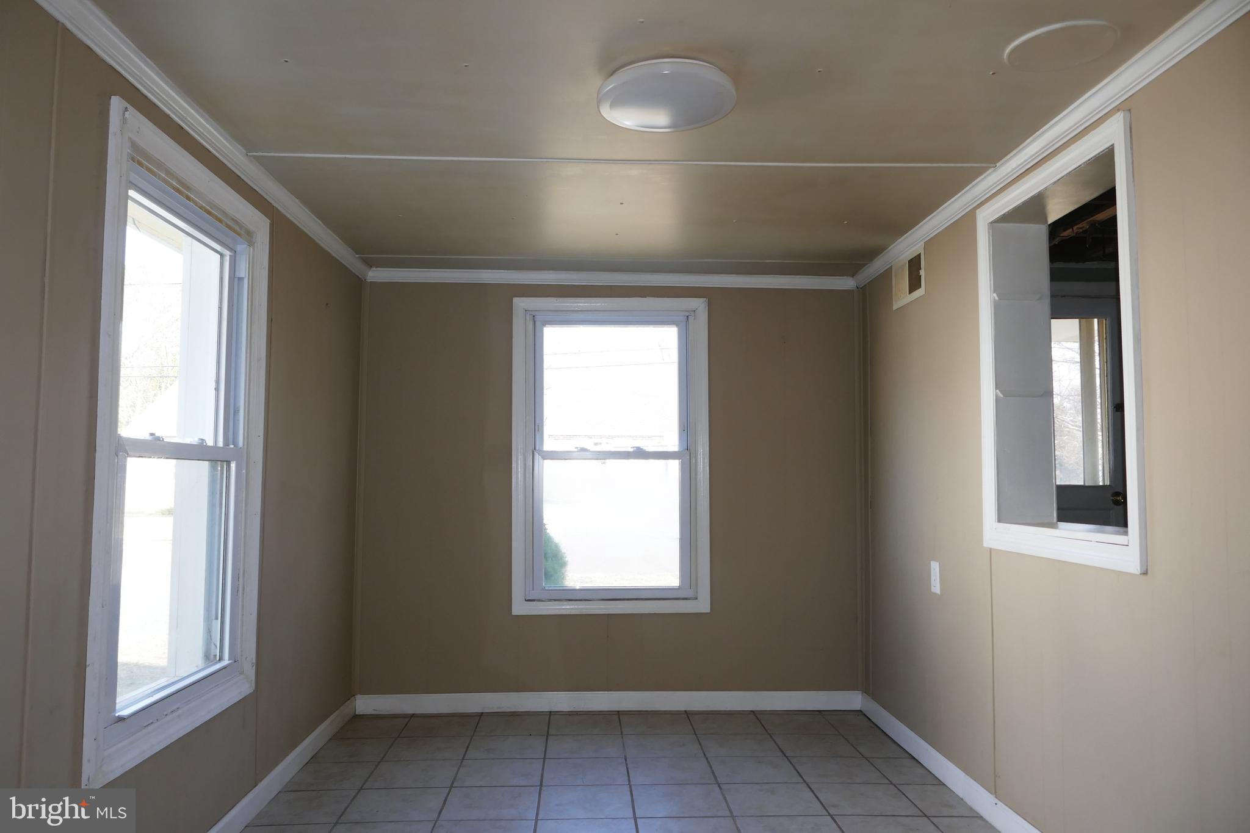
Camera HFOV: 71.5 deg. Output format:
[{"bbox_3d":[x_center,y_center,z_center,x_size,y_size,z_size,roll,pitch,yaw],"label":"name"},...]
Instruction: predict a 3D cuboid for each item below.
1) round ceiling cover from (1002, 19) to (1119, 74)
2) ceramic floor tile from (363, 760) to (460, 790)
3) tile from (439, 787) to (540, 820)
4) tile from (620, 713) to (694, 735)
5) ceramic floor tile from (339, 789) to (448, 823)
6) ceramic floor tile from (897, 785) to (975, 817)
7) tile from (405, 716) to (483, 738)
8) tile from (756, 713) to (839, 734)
[{"bbox_3d":[0.993,-0.841,1.980,0.236,0.015,0.236,0,-4,0],"label":"round ceiling cover"},{"bbox_3d":[-0.777,1.324,3.204,0.306,0.010,0.306,0,-4,-3],"label":"ceramic floor tile"},{"bbox_3d":[-0.447,1.304,2.909,0.306,0.010,0.306,0,-4,-3],"label":"tile"},{"bbox_3d":[0.139,1.371,3.856,0.308,0.010,0.304,0,-4,-2],"label":"tile"},{"bbox_3d":[-0.762,1.301,2.895,0.306,0.010,0.306,0,-4,-3],"label":"ceramic floor tile"},{"bbox_3d":[1.051,1.302,2.953,0.168,0.010,0.301,0,-4,-3],"label":"ceramic floor tile"},{"bbox_3d":[-0.805,1.369,3.822,0.306,0.010,0.306,0,-4,-3],"label":"tile"},{"bbox_3d":[0.775,1.376,3.881,0.308,0.010,0.305,0,-4,-2],"label":"tile"}]

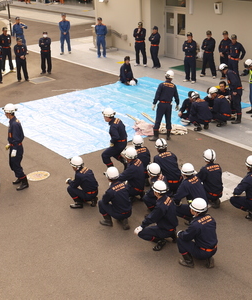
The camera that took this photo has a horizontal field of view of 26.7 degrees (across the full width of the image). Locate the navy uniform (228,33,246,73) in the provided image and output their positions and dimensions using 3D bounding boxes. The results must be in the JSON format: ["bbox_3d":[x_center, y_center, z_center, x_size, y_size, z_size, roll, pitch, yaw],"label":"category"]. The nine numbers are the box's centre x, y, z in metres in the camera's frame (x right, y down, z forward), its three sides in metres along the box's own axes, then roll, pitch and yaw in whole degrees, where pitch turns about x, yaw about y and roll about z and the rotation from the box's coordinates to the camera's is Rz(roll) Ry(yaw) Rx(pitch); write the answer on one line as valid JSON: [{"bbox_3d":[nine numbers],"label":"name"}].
[{"bbox_3d":[4.008,-3.334,19.512,0.640,1.740,0.380,10,24,29],"label":"navy uniform"}]

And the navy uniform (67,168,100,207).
[{"bbox_3d":[-0.835,0.697,10.408,0.600,0.800,0.470,7,23,23],"label":"navy uniform"}]

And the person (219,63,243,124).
[{"bbox_3d":[2.828,-1.529,14.384,0.620,1.670,0.500,-2,21,1],"label":"person"}]

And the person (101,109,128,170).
[{"bbox_3d":[-0.262,-0.218,11.582,0.620,1.430,0.500,6,22,21],"label":"person"}]

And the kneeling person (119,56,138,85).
[{"bbox_3d":[0.054,-2.860,19.239,0.530,0.930,0.640,-21,27,-40],"label":"kneeling person"}]

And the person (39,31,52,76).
[{"bbox_3d":[-3.309,-4.007,21.845,0.540,1.720,0.380,-6,21,-9],"label":"person"}]

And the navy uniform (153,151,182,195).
[{"bbox_3d":[0.807,0.467,10.333,0.560,0.820,0.660,-12,23,-23],"label":"navy uniform"}]

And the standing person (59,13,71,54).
[{"bbox_3d":[-2.787,-5.280,24.088,0.550,1.760,0.360,-5,21,-7],"label":"standing person"}]

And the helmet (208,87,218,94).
[{"bbox_3d":[2.457,-1.657,14.873,0.290,0.180,0.240,-12,17,16],"label":"helmet"}]

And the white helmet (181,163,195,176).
[{"bbox_3d":[1.044,0.337,9.050,0.280,0.170,0.225,15,27,39],"label":"white helmet"}]

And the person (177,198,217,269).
[{"bbox_3d":[1.107,1.241,8.398,0.580,1.130,0.740,-20,27,-40],"label":"person"}]

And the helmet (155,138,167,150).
[{"bbox_3d":[0.666,-0.113,10.200,0.225,0.170,0.280,-10,22,-19],"label":"helmet"}]

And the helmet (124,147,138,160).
[{"bbox_3d":[0.098,0.069,9.850,0.280,0.170,0.225,12,25,32],"label":"helmet"}]

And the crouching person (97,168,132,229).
[{"bbox_3d":[-0.211,0.811,9.672,0.720,1.120,0.570,17,27,41],"label":"crouching person"}]

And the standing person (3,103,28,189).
[{"bbox_3d":[-2.325,-0.077,11.201,0.460,1.770,0.460,-8,22,-15],"label":"standing person"}]

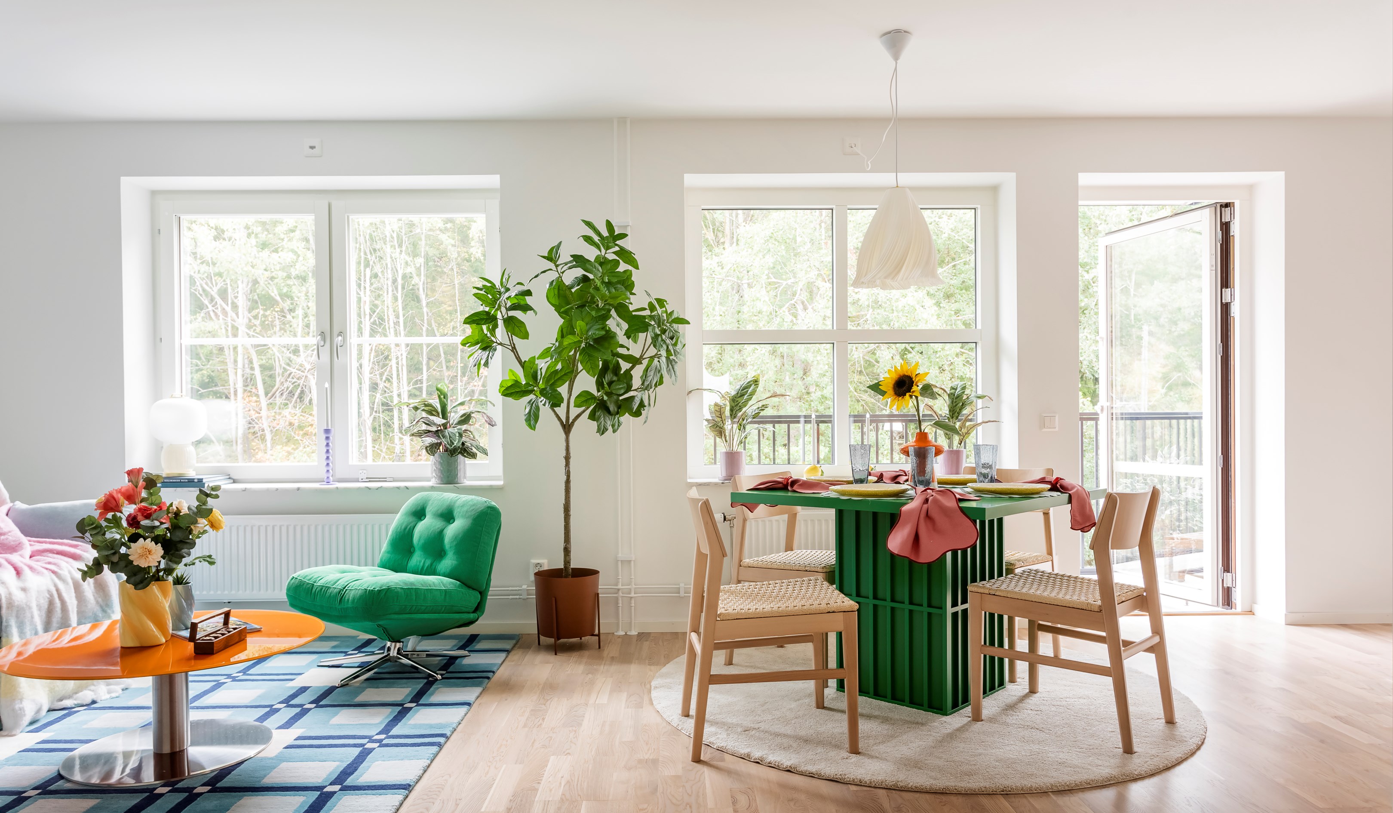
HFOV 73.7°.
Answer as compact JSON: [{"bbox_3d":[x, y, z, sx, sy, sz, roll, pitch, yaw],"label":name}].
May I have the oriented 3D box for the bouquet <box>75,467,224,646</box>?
[{"bbox_3d":[-1.674,0.460,2.840,0.420,0.530,0.380,0,-1,-2],"label":"bouquet"}]

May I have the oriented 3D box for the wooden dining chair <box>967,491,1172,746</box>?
[{"bbox_3d":[1.255,0.656,3.094,0.515,0.785,0.475,-1,-1,44],"label":"wooden dining chair"}]

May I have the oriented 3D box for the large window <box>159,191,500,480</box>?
[{"bbox_3d":[-1.821,-0.352,4.617,1.760,1.450,0.120,0,0,-1],"label":"large window"}]

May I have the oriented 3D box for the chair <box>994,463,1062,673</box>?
[{"bbox_3d":[1.203,0.663,3.838,0.460,0.800,0.525,0,1,43],"label":"chair"}]

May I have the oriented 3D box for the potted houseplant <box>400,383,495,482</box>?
[{"bbox_3d":[-1.237,0.129,4.588,0.450,0.495,0.360,0,-1,-2],"label":"potted houseplant"}]

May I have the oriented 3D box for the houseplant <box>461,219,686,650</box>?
[{"bbox_3d":[-0.550,0.128,4.155,0.990,1.920,0.780,0,-1,-2],"label":"houseplant"}]

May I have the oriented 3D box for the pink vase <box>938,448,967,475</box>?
[{"bbox_3d":[1.260,0.287,4.557,0.135,0.145,0.135,0,0,-1],"label":"pink vase"}]

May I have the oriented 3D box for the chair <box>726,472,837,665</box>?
[{"bbox_3d":[0.425,0.675,3.829,0.515,0.780,0.475,-1,-1,43],"label":"chair"}]

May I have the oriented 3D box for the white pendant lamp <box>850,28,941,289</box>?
[{"bbox_3d":[0.724,-0.895,3.367,0.330,0.920,0.330,0,0,-1],"label":"white pendant lamp"}]

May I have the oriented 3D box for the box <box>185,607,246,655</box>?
[{"bbox_3d":[-1.430,0.671,2.778,0.100,0.095,0.185,-1,-1,9],"label":"box"}]

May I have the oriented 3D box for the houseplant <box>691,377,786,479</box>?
[{"bbox_3d":[0.205,0.101,4.535,0.460,0.510,0.420,0,0,-1],"label":"houseplant"}]

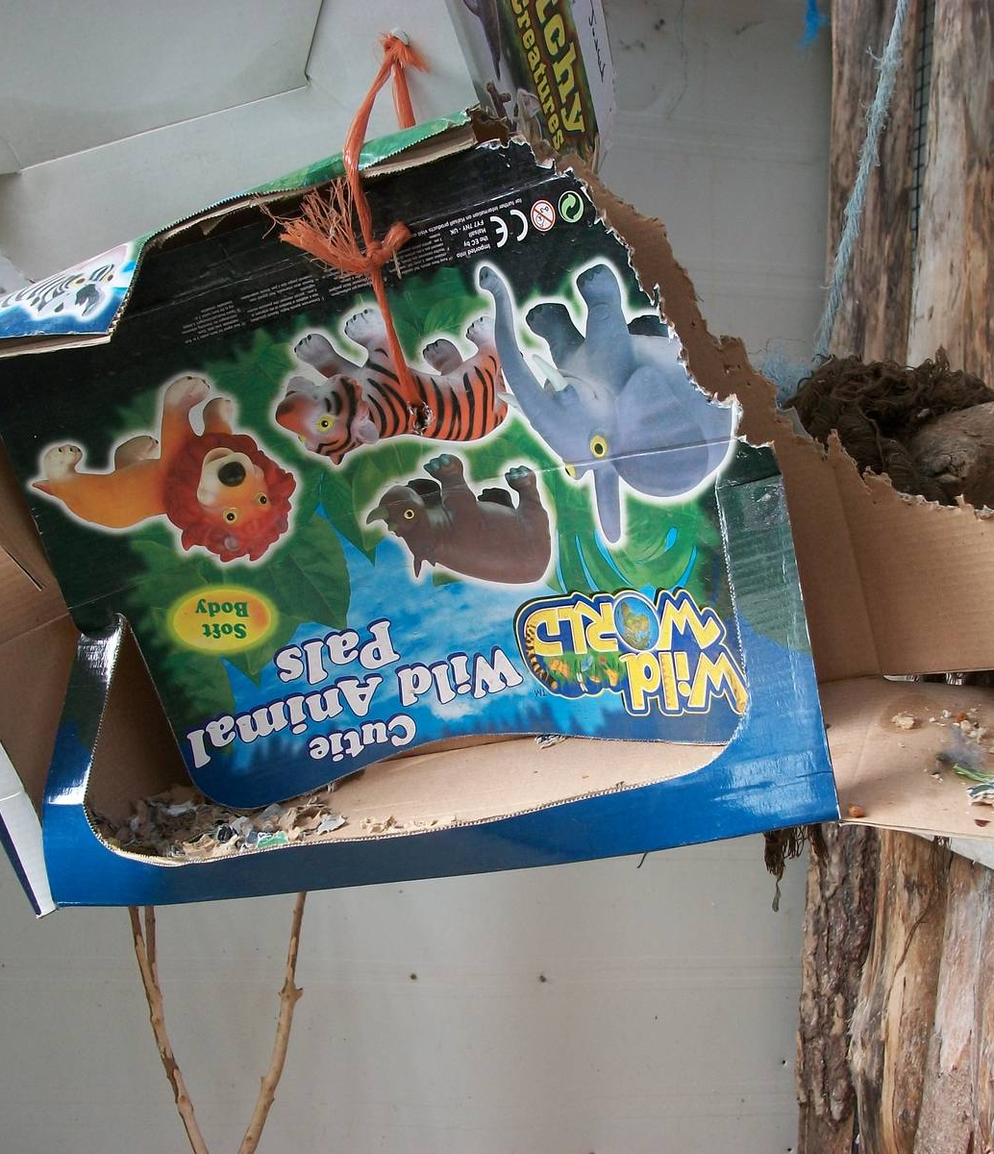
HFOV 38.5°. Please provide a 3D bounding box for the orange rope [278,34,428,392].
[{"bbox_3d":[-0.084,-0.211,0.830,0.088,0.205,0.100,2,3,0],"label":"orange rope"}]

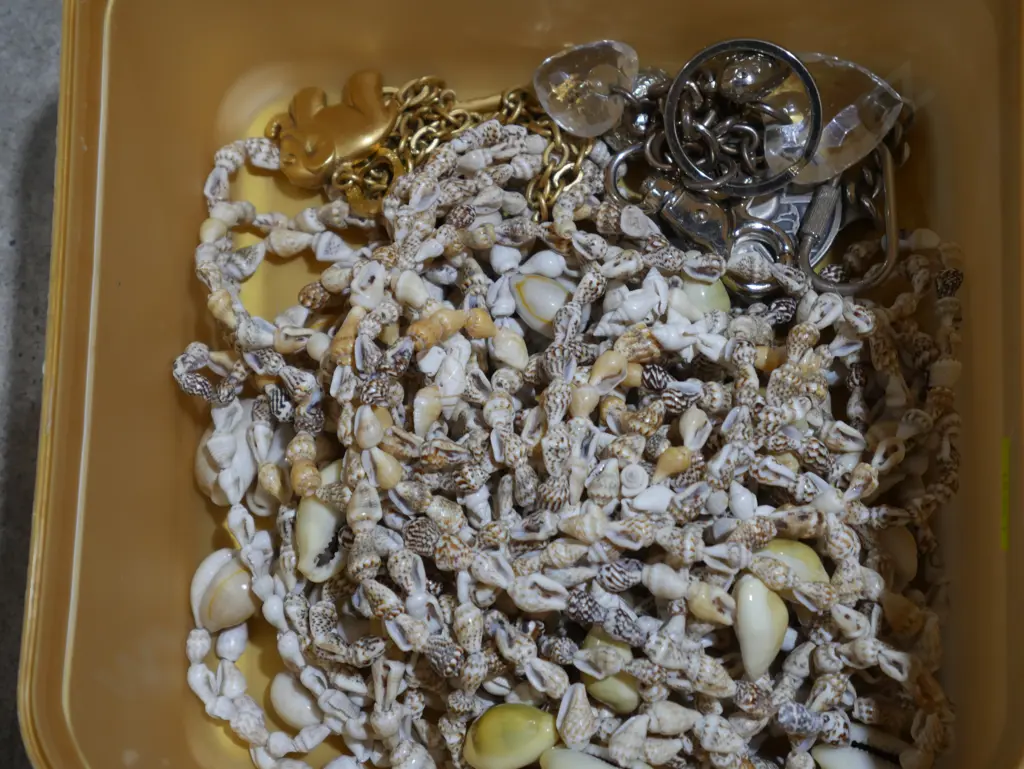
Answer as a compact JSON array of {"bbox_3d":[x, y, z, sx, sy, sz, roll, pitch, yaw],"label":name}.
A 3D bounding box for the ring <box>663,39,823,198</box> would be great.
[{"bbox_3d":[0.045,-0.051,0.458,0.030,0.003,0.030,0,93,5],"label":"ring"}]

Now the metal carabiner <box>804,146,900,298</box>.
[{"bbox_3d":[0.068,-0.033,0.466,0.018,0.004,0.031,7,86,6],"label":"metal carabiner"}]

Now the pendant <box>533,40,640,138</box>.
[{"bbox_3d":[0.014,-0.057,0.458,0.020,0.009,0.018,6,87,3],"label":"pendant"}]

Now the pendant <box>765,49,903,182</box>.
[{"bbox_3d":[0.063,-0.052,0.462,0.027,0.011,0.025,-10,86,5],"label":"pendant"}]

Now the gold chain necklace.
[{"bbox_3d":[-0.016,-0.047,0.468,0.064,0.015,0.027,0,77,4],"label":"gold chain necklace"}]

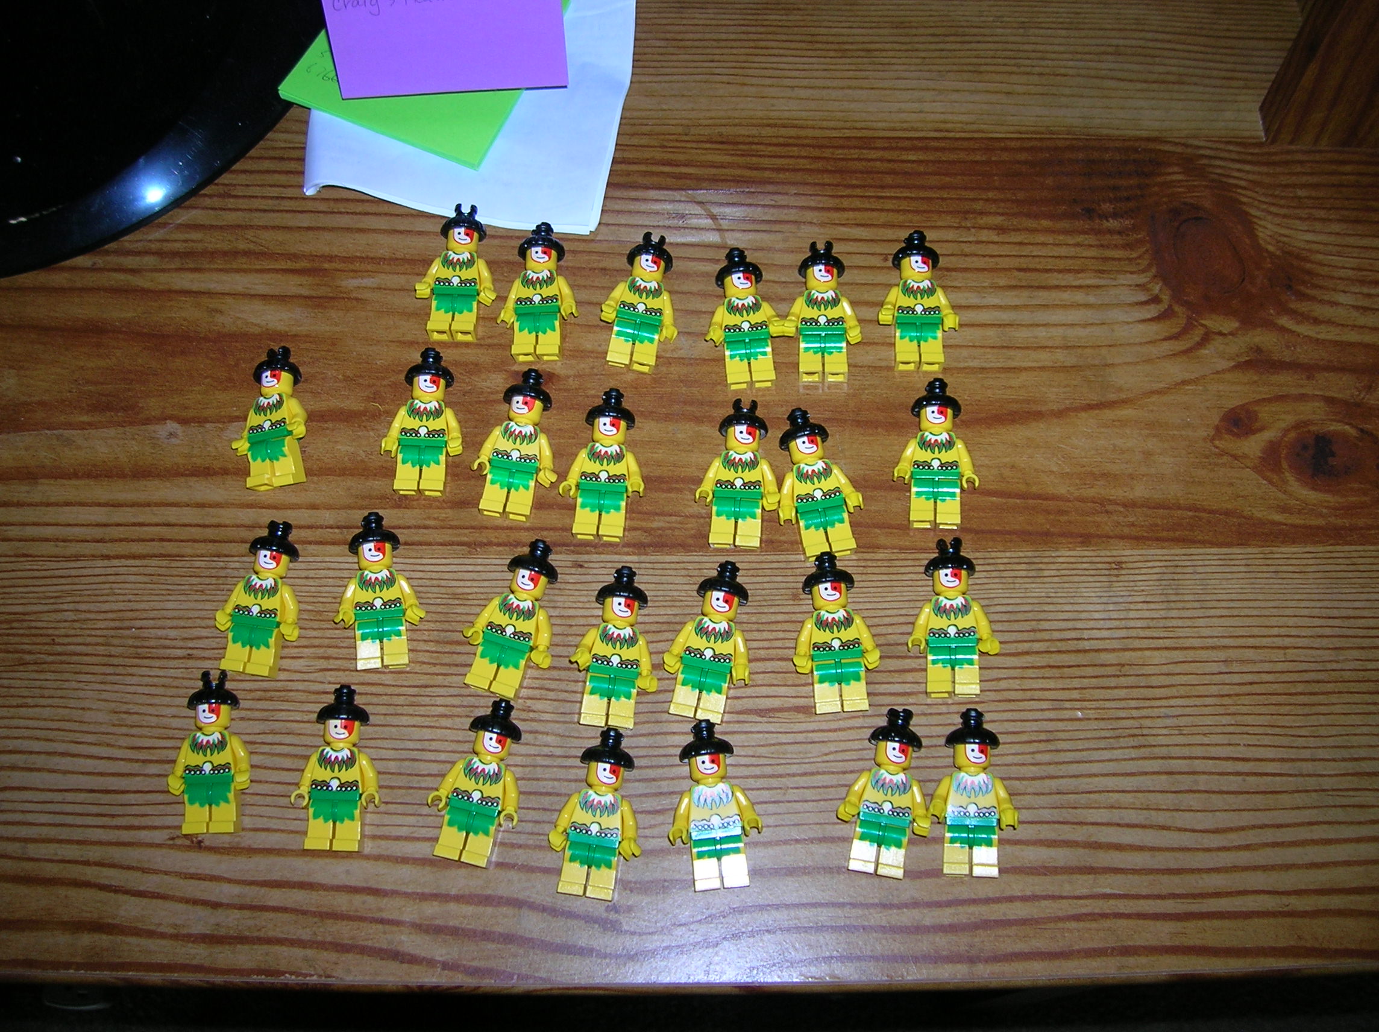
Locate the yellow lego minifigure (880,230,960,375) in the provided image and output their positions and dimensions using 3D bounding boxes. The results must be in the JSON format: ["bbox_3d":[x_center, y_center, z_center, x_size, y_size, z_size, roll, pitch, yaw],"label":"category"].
[{"bbox_3d":[0.074,-0.070,0.442,0.026,0.015,0.047,1,74,2],"label":"yellow lego minifigure"}]

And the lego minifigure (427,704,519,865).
[{"bbox_3d":[-0.060,0.077,0.396,0.027,0.015,0.048,12,79,4],"label":"lego minifigure"}]

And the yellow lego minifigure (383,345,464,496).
[{"bbox_3d":[-0.084,-0.030,0.431,0.026,0.015,0.047,1,76,2],"label":"yellow lego minifigure"}]

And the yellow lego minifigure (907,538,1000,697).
[{"bbox_3d":[0.079,0.030,0.403,0.027,0.015,0.048,2,76,2],"label":"yellow lego minifigure"}]

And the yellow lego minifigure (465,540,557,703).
[{"bbox_3d":[-0.051,0.030,0.406,0.028,0.015,0.047,16,79,8],"label":"yellow lego minifigure"}]

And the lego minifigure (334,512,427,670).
[{"bbox_3d":[-0.096,0.023,0.416,0.027,0.015,0.049,-3,78,-14],"label":"lego minifigure"}]

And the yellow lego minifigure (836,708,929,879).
[{"bbox_3d":[0.058,0.080,0.393,0.026,0.015,0.048,8,78,11],"label":"yellow lego minifigure"}]

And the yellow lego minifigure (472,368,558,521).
[{"bbox_3d":[-0.053,-0.023,0.427,0.028,0.015,0.047,8,77,5],"label":"yellow lego minifigure"}]

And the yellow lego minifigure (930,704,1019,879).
[{"bbox_3d":[0.081,0.079,0.387,0.025,0.015,0.048,4,76,3],"label":"yellow lego minifigure"}]

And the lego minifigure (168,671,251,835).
[{"bbox_3d":[-0.141,0.069,0.397,0.024,0.015,0.048,-5,76,0],"label":"lego minifigure"}]

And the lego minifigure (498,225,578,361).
[{"bbox_3d":[-0.049,-0.074,0.440,0.026,0.015,0.048,0,76,2],"label":"lego minifigure"}]

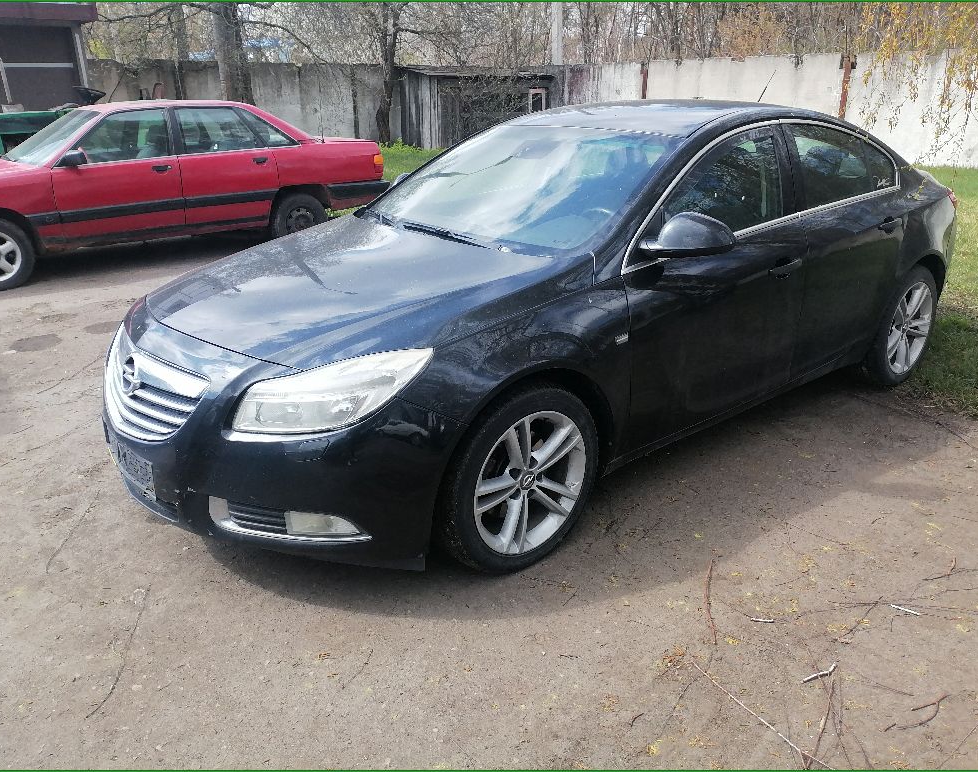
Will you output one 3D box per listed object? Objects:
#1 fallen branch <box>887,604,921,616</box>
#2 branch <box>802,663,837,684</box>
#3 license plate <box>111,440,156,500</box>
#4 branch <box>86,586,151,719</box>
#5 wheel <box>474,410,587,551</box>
[{"bbox_3d":[1.307,0.702,2.422,0.094,0.012,0.011,15,25,38],"label":"fallen branch"},{"bbox_3d":[0.931,0.805,2.159,0.154,0.014,0.021,-12,24,-29],"label":"branch"},{"bbox_3d":[-1.214,0.228,2.570,0.040,0.120,0.520,-16,26,-36],"label":"license plate"},{"bbox_3d":[-1.106,0.788,2.370,0.044,0.012,0.623,-4,20,-7],"label":"branch"},{"bbox_3d":[0.093,0.308,2.650,0.505,0.505,0.200,-17,25,-36],"label":"wheel"}]

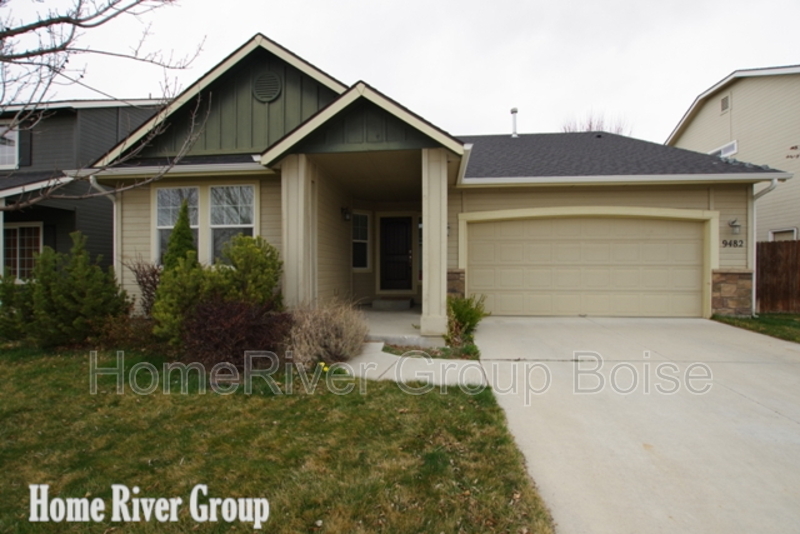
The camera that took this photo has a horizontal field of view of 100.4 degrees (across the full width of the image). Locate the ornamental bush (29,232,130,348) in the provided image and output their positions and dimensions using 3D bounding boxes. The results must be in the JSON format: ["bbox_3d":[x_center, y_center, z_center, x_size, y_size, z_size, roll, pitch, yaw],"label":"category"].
[{"bbox_3d":[-5.040,0.310,5.320,1.220,1.680,1.120,0,0,5],"label":"ornamental bush"}]

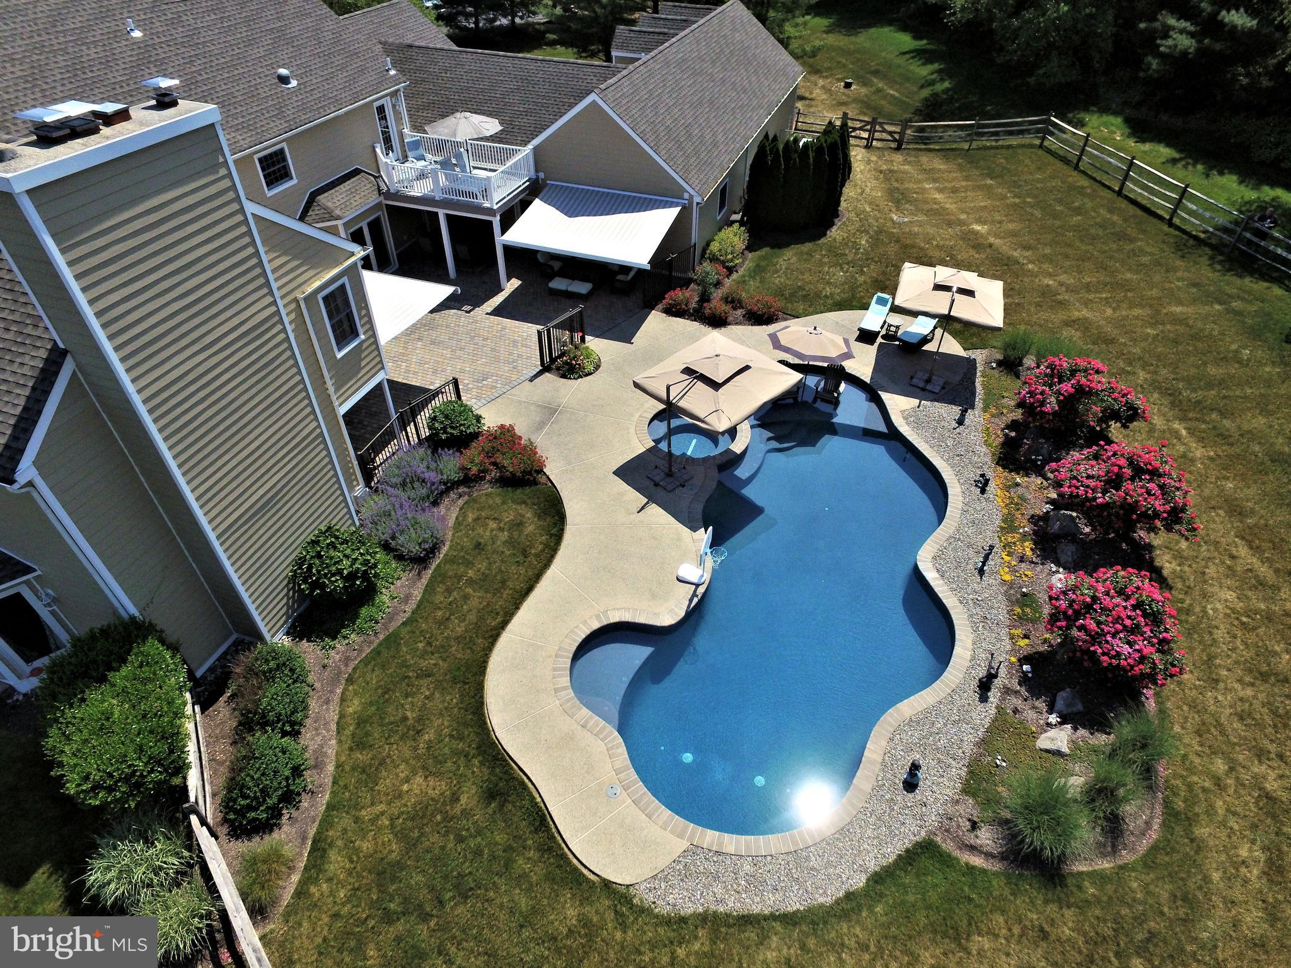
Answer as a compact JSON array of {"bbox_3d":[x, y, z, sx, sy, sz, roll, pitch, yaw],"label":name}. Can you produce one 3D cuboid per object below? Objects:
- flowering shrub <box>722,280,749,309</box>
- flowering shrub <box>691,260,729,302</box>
[{"bbox_3d":[2.991,-6.304,25.090,0.950,0.880,0.950,0,42,0],"label":"flowering shrub"},{"bbox_3d":[2.180,-6.832,25.242,1.300,1.350,1.200,1,42,0],"label":"flowering shrub"}]

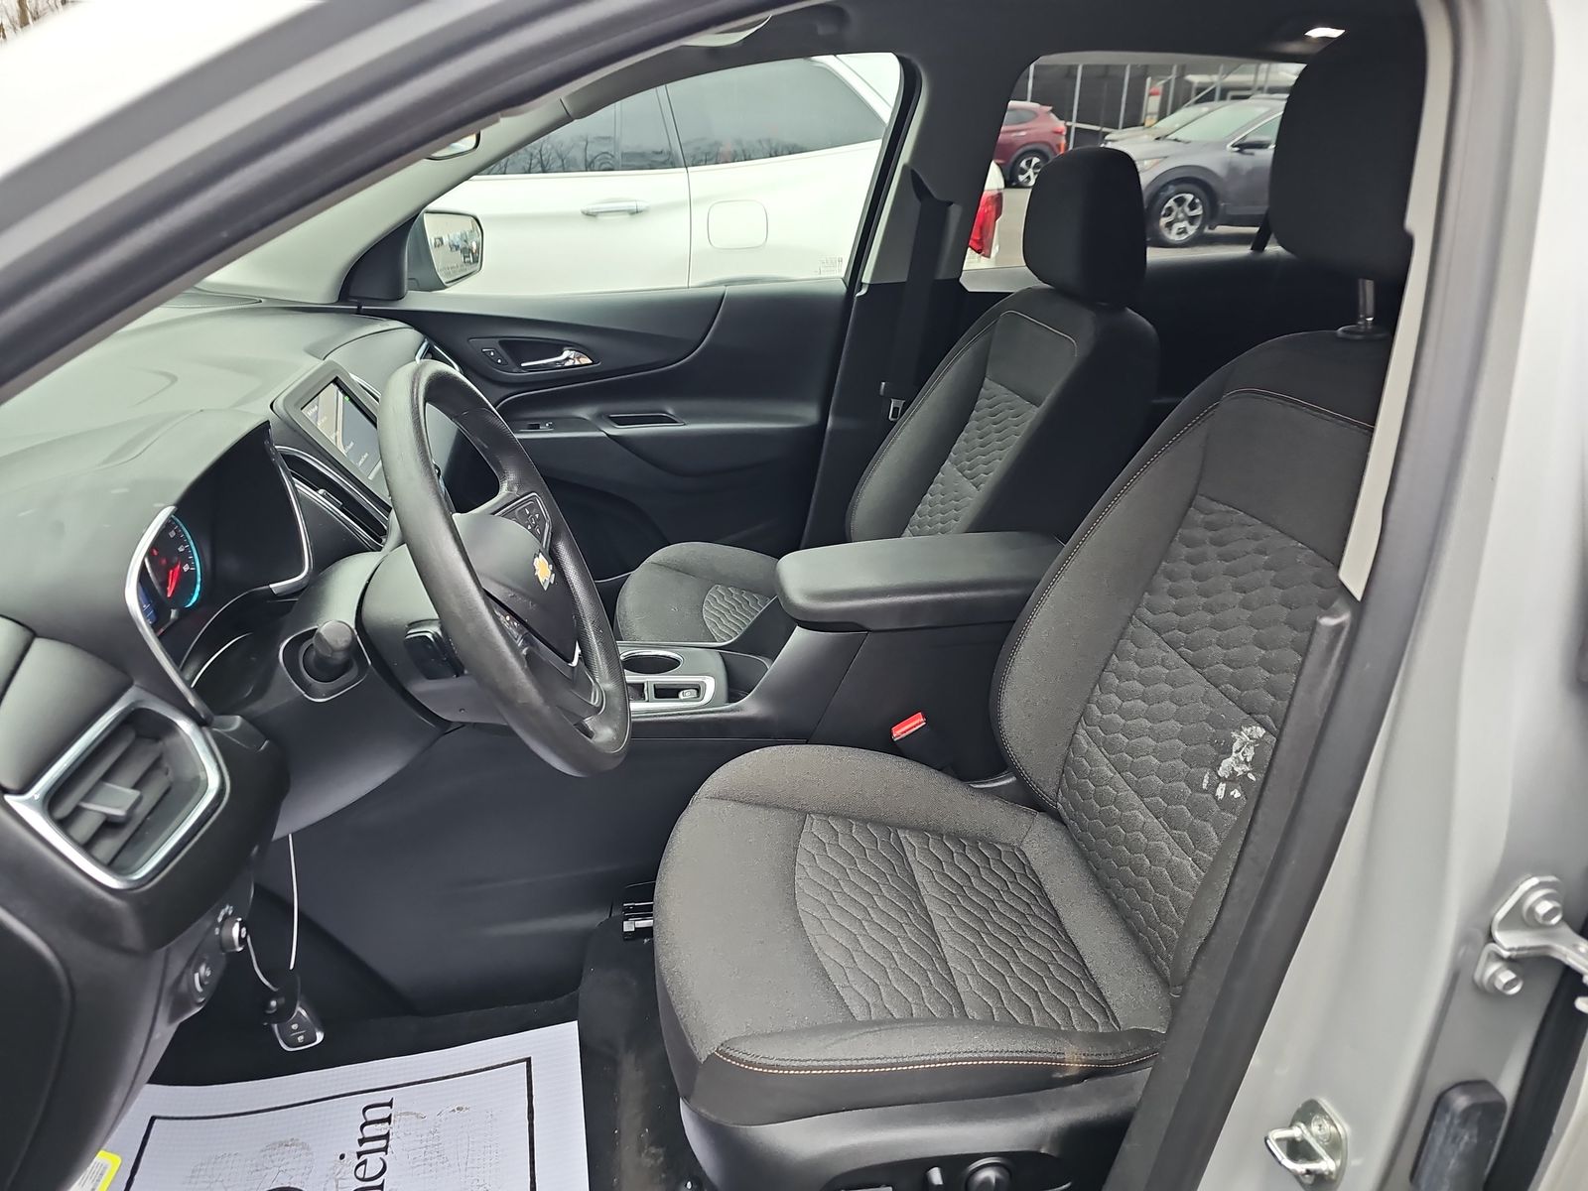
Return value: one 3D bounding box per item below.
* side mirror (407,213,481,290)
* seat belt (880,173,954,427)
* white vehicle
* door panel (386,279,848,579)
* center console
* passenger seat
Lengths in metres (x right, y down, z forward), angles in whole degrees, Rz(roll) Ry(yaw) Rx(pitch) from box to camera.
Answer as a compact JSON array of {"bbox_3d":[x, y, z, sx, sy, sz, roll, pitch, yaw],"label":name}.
[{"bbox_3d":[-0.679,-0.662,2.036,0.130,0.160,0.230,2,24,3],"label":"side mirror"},{"bbox_3d":[0.220,-0.533,1.944,0.120,0.480,0.080,-3,24,-8],"label":"seat belt"},{"bbox_3d":[-1.782,-1.288,4.088,4.850,1.730,1.920,-3,24,-8],"label":"white vehicle"},{"bbox_3d":[-0.336,-0.255,1.996,0.920,0.650,0.130,-3,24,-8],"label":"door panel"},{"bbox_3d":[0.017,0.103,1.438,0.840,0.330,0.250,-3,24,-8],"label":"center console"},{"bbox_3d":[0.112,-0.210,1.722,0.840,0.970,0.540,-3,24,-8],"label":"passenger seat"}]

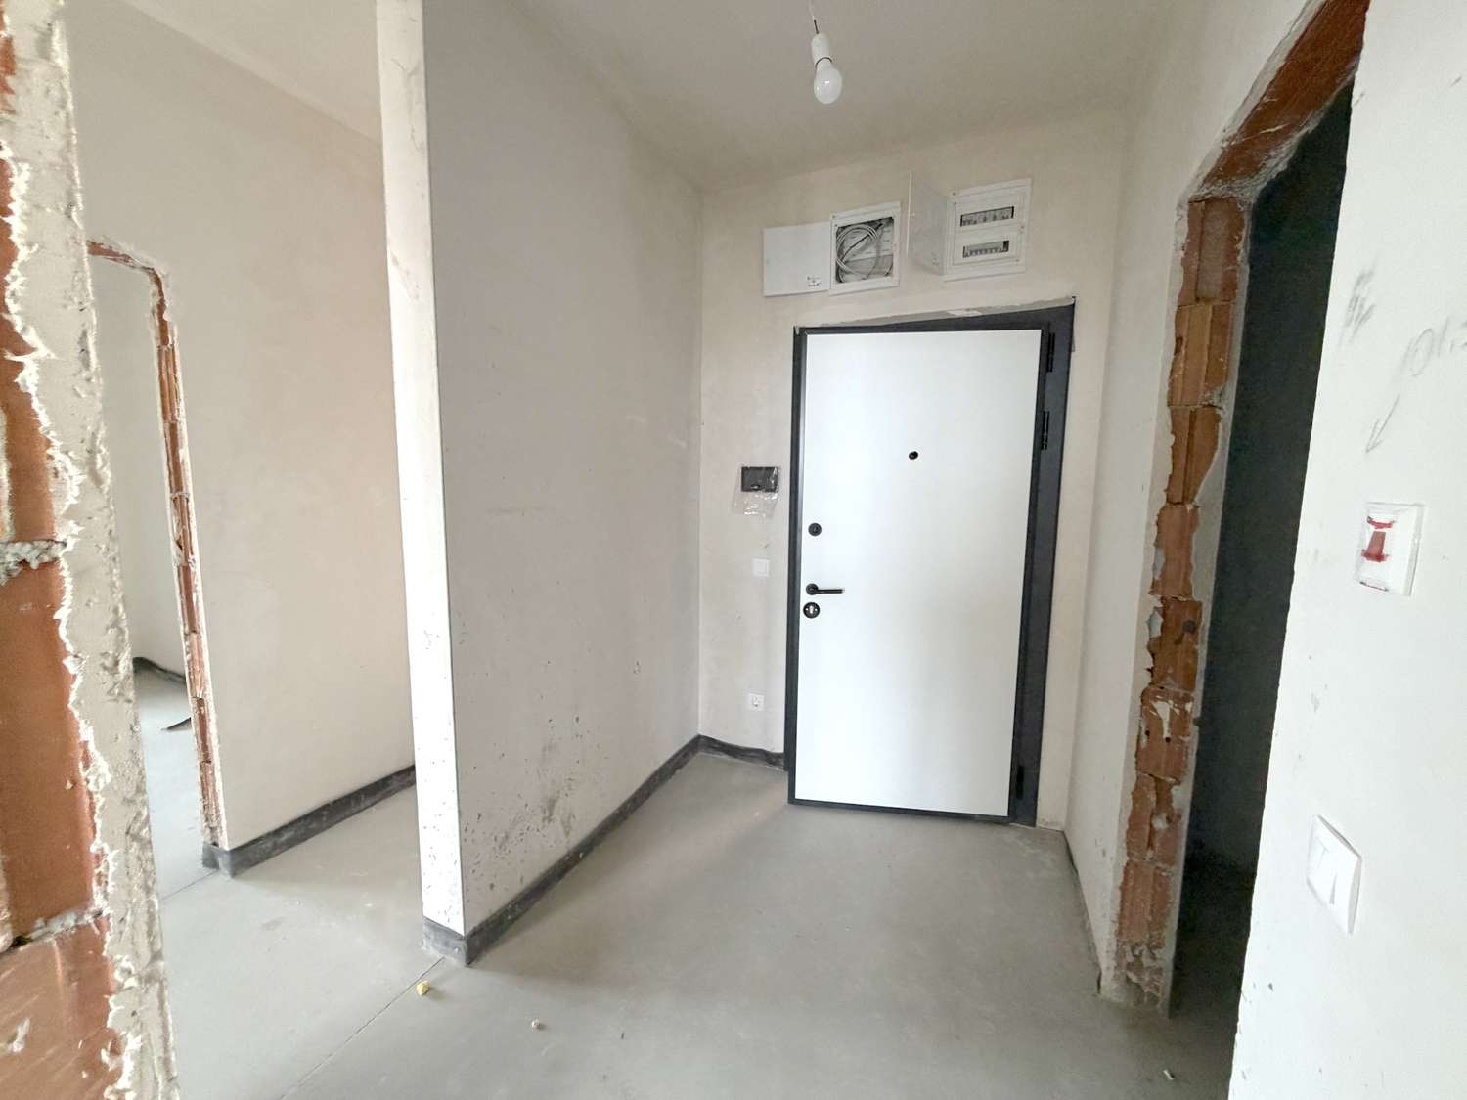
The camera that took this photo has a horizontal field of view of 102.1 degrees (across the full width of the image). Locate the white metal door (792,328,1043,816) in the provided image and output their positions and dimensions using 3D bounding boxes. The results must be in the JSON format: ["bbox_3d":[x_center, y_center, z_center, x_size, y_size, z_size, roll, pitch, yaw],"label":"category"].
[{"bbox_3d":[0.715,0.122,2.446,0.925,1.998,0.070,1,7,7],"label":"white metal door"}]

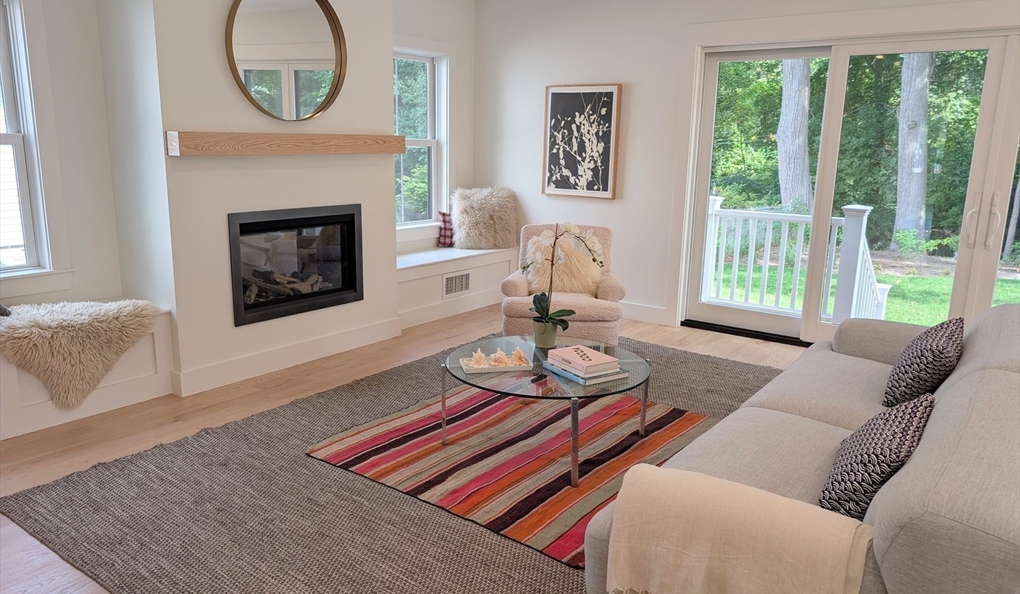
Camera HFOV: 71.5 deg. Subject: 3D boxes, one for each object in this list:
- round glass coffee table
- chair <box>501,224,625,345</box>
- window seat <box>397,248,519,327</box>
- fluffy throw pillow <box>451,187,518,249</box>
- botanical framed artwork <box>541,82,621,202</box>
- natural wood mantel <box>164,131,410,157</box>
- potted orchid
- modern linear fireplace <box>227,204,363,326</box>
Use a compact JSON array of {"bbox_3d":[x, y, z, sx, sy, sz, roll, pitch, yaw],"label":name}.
[{"bbox_3d":[0.169,0.481,3.268,0.935,0.385,0.935,1,12,0],"label":"round glass coffee table"},{"bbox_3d":[0.382,-0.088,4.935,0.810,0.800,0.820,2,12,6],"label":"chair"},{"bbox_3d":[-0.590,-0.119,5.791,0.520,0.459,1.512,10,15,35],"label":"window seat"},{"bbox_3d":[-0.217,-0.659,6.024,0.530,0.520,0.220,2,0,6],"label":"fluffy throw pillow"},{"bbox_3d":[0.571,-1.225,5.612,0.683,0.863,0.040,10,15,35],"label":"botanical framed artwork"},{"bbox_3d":[-1.196,-0.882,4.099,0.108,0.118,1.554,10,15,35],"label":"natural wood mantel"},{"bbox_3d":[0.263,-0.054,3.485,0.400,0.600,0.270,1,12,0],"label":"potted orchid"},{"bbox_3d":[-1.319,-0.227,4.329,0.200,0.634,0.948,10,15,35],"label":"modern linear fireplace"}]

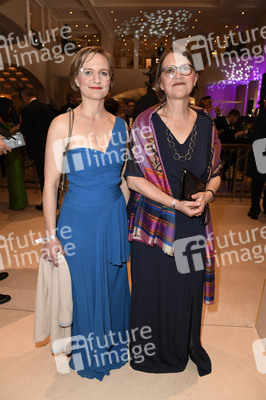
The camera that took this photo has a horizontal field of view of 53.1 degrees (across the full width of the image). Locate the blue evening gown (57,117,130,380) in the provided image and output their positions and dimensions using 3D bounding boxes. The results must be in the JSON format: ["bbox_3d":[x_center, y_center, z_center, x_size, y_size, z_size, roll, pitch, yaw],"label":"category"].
[{"bbox_3d":[-0.205,0.302,1.449,0.400,1.440,0.340,-4,16,-12],"label":"blue evening gown"}]

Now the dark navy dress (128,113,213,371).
[{"bbox_3d":[0.210,0.291,1.452,0.460,1.460,0.350,-1,16,-3],"label":"dark navy dress"}]

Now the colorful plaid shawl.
[{"bbox_3d":[0.210,0.062,1.344,0.450,1.000,0.300,-1,16,-3],"label":"colorful plaid shawl"}]

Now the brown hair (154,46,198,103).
[{"bbox_3d":[0.195,-0.546,1.185,0.190,0.230,0.210,1,16,3],"label":"brown hair"}]

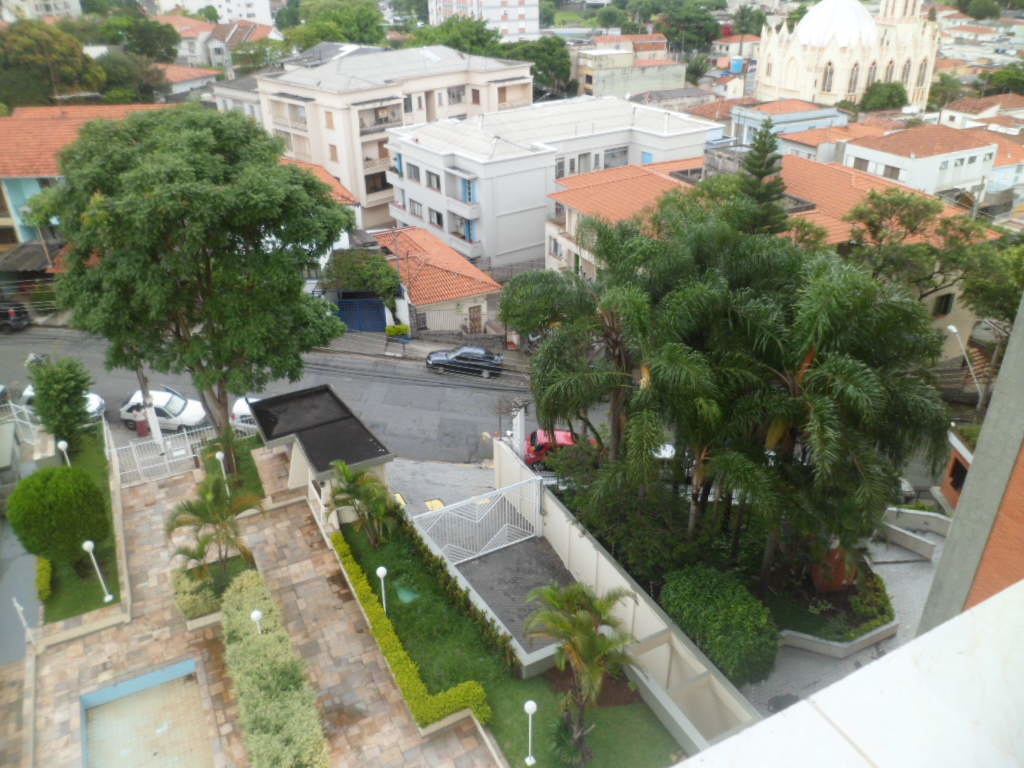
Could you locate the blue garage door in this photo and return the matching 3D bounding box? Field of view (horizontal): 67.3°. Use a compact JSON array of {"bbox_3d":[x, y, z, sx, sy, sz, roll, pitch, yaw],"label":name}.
[{"bbox_3d":[-9.496,-4.282,48.554,3.100,2.300,0.120,-1,29,1],"label":"blue garage door"}]

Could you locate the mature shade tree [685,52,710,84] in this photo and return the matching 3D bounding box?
[{"bbox_3d":[35.571,-60.888,149.449,5.300,6.400,5.000,-1,29,0],"label":"mature shade tree"}]

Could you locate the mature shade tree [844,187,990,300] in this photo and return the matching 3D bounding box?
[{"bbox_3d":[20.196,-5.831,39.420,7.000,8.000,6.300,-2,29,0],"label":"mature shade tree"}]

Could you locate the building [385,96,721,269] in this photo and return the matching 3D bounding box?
[{"bbox_3d":[3.139,-17.011,63.222,22.800,8.500,16.200,-19,34,-29],"label":"building"}]

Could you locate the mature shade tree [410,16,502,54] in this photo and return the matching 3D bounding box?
[{"bbox_3d":[-9.751,-57.751,135.126,15.000,12.945,13.000,-3,29,-3],"label":"mature shade tree"}]

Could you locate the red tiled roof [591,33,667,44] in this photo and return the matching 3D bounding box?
[{"bbox_3d":[22.529,-67.220,149.266,15.000,2.000,6.500,-9,29,-13],"label":"red tiled roof"}]

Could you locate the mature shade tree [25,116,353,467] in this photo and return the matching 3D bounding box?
[{"bbox_3d":[-10.757,-2.488,28.455,10.200,14.600,9.800,-1,29,0],"label":"mature shade tree"}]

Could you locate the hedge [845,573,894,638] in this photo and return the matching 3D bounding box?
[{"bbox_3d":[11.726,7.428,25.747,2.500,0.800,1.750,-15,31,-23],"label":"hedge"}]

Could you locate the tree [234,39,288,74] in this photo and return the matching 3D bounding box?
[{"bbox_3d":[-40.636,-52.421,127.059,9.000,8.527,9.000,-9,30,-14],"label":"tree"}]

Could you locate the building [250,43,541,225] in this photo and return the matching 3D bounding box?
[{"bbox_3d":[-10.696,-27.750,82.380,27.000,13.600,15.000,-26,37,-37],"label":"building"}]

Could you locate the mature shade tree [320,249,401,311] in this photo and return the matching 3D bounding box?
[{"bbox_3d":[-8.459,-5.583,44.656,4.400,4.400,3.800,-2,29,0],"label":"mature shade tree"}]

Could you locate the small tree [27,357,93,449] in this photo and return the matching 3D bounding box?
[{"bbox_3d":[-19.315,0.941,32.668,2.500,4.000,2.400,-1,29,0],"label":"small tree"}]

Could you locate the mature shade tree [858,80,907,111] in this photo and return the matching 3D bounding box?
[{"bbox_3d":[68.861,-52.624,142.956,8.600,6.800,8.000,-1,29,0],"label":"mature shade tree"}]

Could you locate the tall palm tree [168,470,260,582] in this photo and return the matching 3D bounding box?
[{"bbox_3d":[-9.753,5.108,25.272,2.900,3.400,2.800,-1,29,0],"label":"tall palm tree"}]

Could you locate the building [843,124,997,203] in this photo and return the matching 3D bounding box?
[{"bbox_3d":[49.754,-27.293,94.538,14.800,8.300,9.800,-14,31,-22],"label":"building"}]

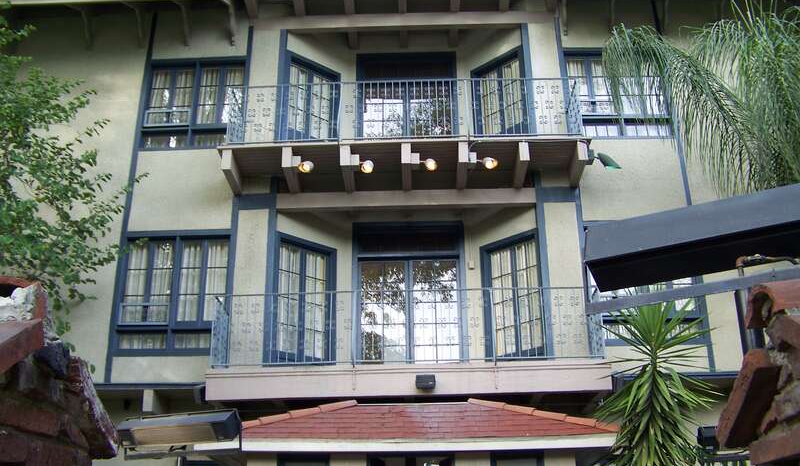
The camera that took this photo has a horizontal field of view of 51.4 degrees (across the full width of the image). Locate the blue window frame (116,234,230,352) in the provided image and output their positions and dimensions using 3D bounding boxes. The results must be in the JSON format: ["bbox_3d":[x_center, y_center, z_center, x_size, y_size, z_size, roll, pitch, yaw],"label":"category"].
[{"bbox_3d":[-3.000,0.756,11.050,1.435,1.674,0.135,-1,-22,2],"label":"blue window frame"}]

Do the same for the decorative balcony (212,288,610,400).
[{"bbox_3d":[0.097,1.445,10.208,4.738,1.288,0.832,-1,-22,2],"label":"decorative balcony"}]

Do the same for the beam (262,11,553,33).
[{"bbox_3d":[0.093,-3.202,12.601,4.295,0.218,0.208,-1,-22,2],"label":"beam"}]

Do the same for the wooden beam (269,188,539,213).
[{"bbox_3d":[0.082,-0.465,11.471,3.578,0.244,0.208,-1,-22,2],"label":"wooden beam"}]

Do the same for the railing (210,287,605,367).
[{"bbox_3d":[0.089,1.263,10.284,4.613,0.894,0.790,-1,-22,2],"label":"railing"}]

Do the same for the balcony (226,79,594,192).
[{"bbox_3d":[0.065,-1.317,11.350,4.901,1.249,0.832,-1,-22,2],"label":"balcony"}]

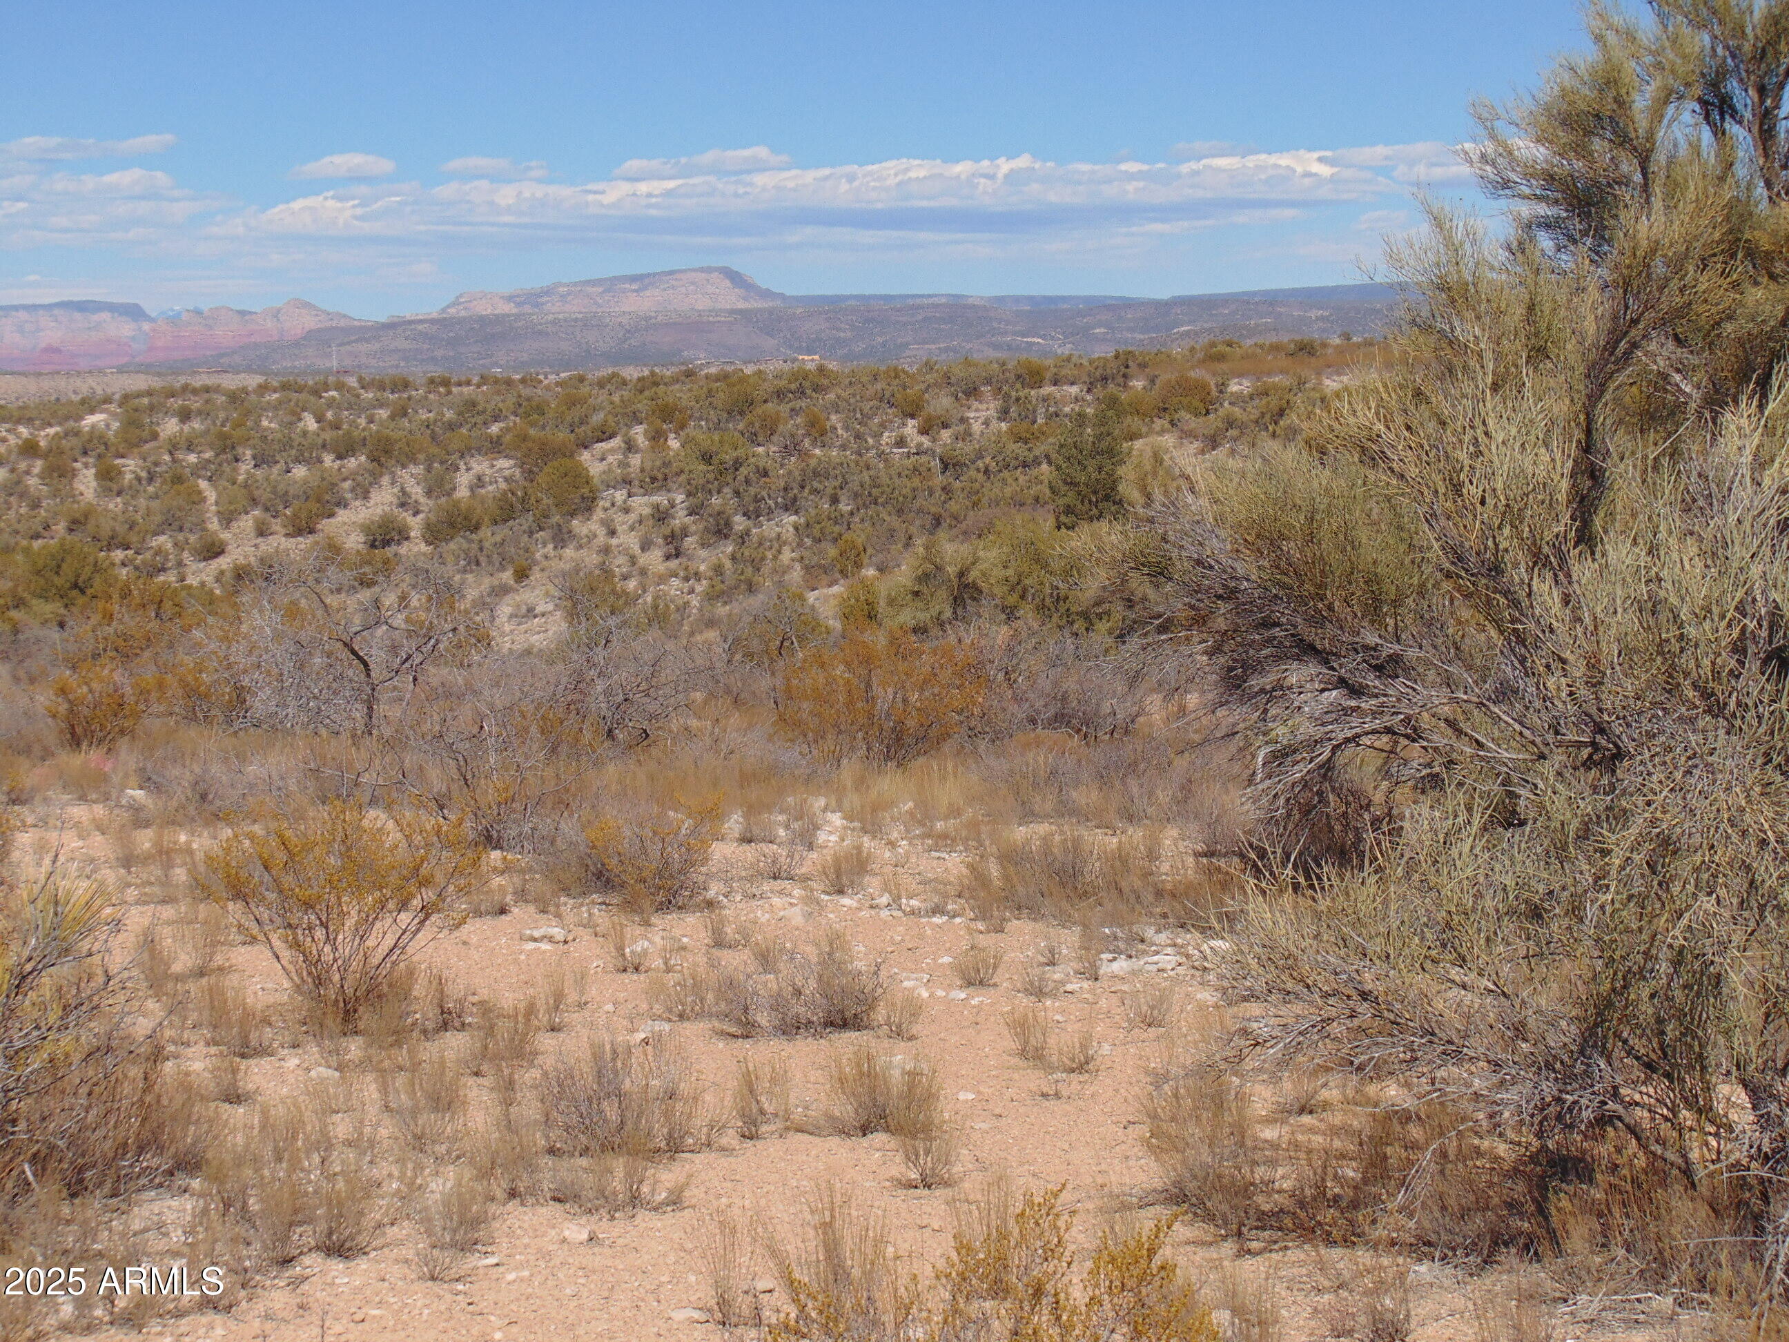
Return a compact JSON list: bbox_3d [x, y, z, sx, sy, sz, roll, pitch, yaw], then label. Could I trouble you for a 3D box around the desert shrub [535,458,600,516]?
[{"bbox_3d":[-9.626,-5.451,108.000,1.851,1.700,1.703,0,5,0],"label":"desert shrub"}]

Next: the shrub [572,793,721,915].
[{"bbox_3d":[-1.335,0.988,19.800,0.807,0.618,0.686,0,5,0],"label":"shrub"}]

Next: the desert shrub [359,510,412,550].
[{"bbox_3d":[-13.587,-3.770,98.000,1.381,1.056,1.243,0,5,0],"label":"desert shrub"}]

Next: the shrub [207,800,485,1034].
[{"bbox_3d":[-2.154,0.948,14.300,1.100,0.827,0.968,0,5,0],"label":"shrub"}]

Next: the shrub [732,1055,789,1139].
[{"bbox_3d":[-0.416,1.336,11.500,0.180,0.255,0.153,0,5,0],"label":"shrub"}]

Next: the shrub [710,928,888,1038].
[{"bbox_3d":[-0.363,1.183,13.900,0.678,0.377,0.508,0,5,0],"label":"shrub"}]

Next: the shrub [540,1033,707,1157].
[{"bbox_3d":[-0.828,1.293,11.200,0.508,0.346,0.406,0,5,0],"label":"shrub"}]

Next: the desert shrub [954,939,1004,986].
[{"bbox_3d":[0.363,1.269,15.900,0.224,0.192,0.202,0,5,0],"label":"desert shrub"}]

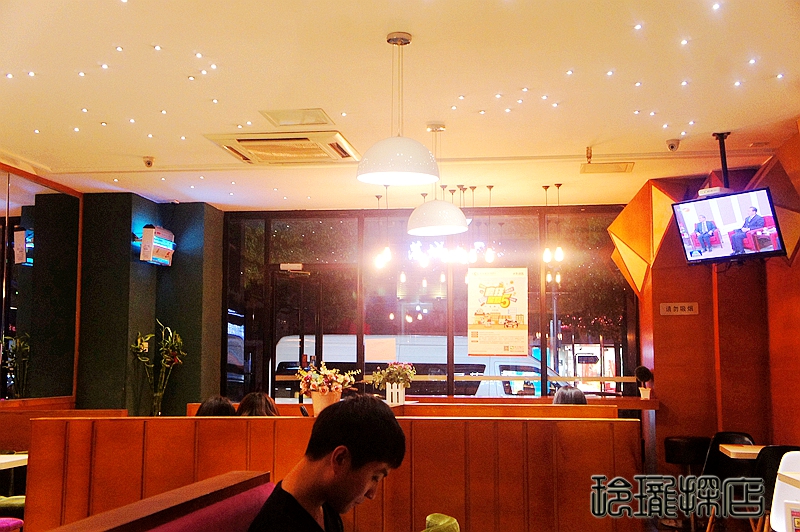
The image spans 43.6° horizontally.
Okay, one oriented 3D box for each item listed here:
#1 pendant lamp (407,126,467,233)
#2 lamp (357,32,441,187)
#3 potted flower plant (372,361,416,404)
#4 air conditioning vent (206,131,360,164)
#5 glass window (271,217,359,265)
[{"bbox_3d":[0.242,-0.578,6.626,0.400,0.705,0.400,-1,-6,8],"label":"pendant lamp"},{"bbox_3d":[-0.008,-0.765,4.811,0.400,0.701,0.400,-1,-6,8],"label":"lamp"},{"bbox_3d":[-0.032,0.676,5.750,0.250,0.260,0.220,-1,-6,8],"label":"potted flower plant"},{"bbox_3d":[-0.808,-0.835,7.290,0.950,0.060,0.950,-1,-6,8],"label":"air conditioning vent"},{"bbox_3d":[-0.874,-0.258,10.100,0.887,0.489,0.060,-1,-6,7],"label":"glass window"}]

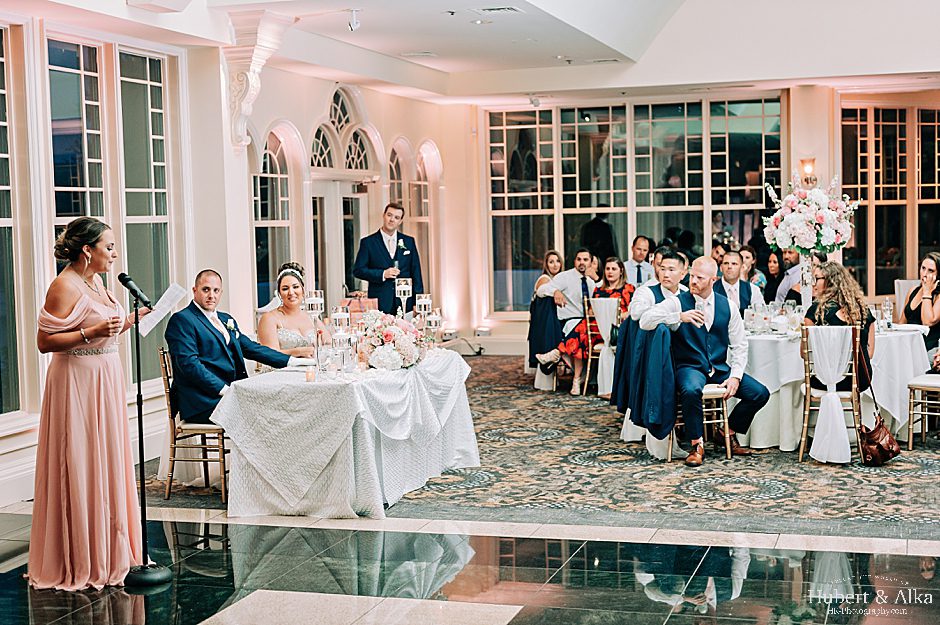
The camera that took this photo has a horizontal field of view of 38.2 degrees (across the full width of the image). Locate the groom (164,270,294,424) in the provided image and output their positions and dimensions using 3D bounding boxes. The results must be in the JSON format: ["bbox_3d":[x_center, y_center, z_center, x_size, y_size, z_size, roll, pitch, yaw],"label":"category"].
[{"bbox_3d":[-1.400,0.432,8.258,0.860,1.380,0.680,1,4,35],"label":"groom"}]

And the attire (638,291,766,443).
[{"bbox_3d":[1.592,0.345,9.072,0.780,1.020,0.580,-3,4,-18],"label":"attire"}]

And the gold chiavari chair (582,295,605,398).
[{"bbox_3d":[1.303,0.298,12.553,0.410,0.915,0.440,0,4,25],"label":"gold chiavari chair"}]

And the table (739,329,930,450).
[{"bbox_3d":[2.514,0.516,10.200,1.660,0.770,1.660,-3,4,-18],"label":"table"}]

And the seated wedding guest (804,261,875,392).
[{"bbox_3d":[2.472,0.309,9.076,0.500,1.280,0.720,-1,4,9],"label":"seated wedding guest"}]

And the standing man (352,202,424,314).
[{"bbox_3d":[-0.682,-0.028,11.540,0.620,1.800,0.420,-2,4,-4],"label":"standing man"}]

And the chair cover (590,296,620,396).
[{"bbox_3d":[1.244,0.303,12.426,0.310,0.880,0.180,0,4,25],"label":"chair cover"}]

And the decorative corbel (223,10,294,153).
[{"bbox_3d":[-1.571,-1.713,10.110,0.390,0.970,0.460,0,4,17],"label":"decorative corbel"}]

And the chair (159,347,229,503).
[{"bbox_3d":[-1.574,0.660,8.274,0.440,0.915,0.410,0,4,25],"label":"chair"}]

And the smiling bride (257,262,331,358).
[{"bbox_3d":[-1.068,0.363,9.220,0.600,1.390,0.740,-5,5,-40],"label":"smiling bride"}]

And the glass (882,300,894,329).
[{"bbox_3d":[3.084,0.007,10.010,0.080,0.230,0.080,-1,4,0],"label":"glass"}]

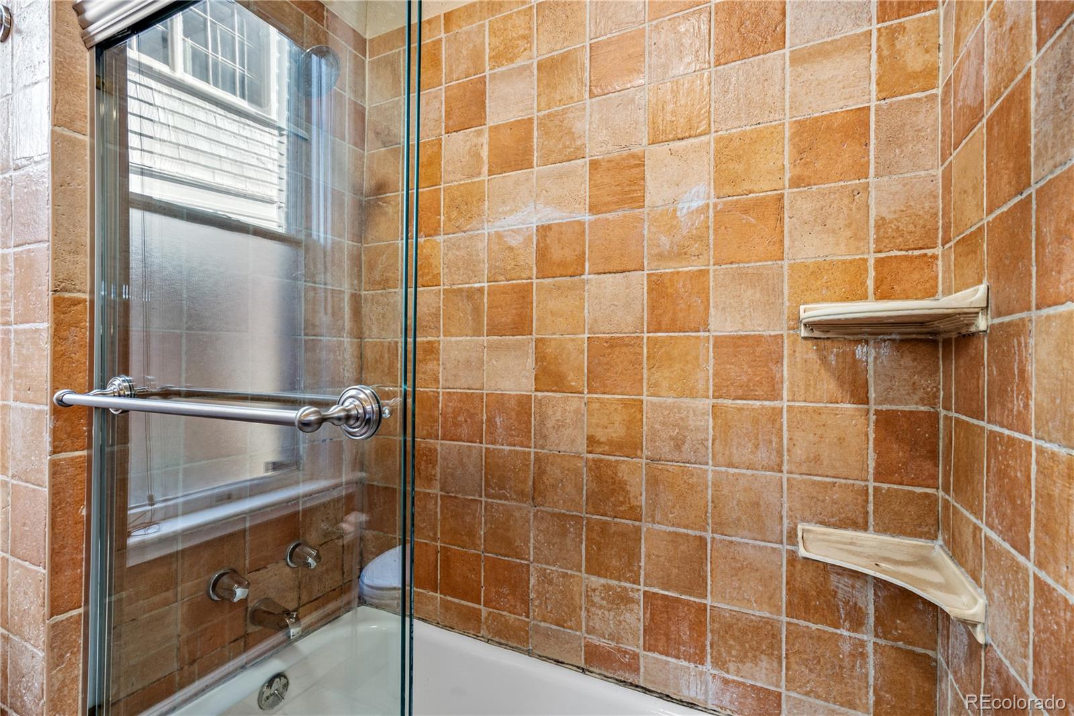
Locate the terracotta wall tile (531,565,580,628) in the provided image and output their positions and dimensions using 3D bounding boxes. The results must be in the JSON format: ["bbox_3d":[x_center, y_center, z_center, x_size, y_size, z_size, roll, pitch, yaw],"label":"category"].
[{"bbox_3d":[0.056,0.636,1.268,0.145,0.147,0.010,0,0,26],"label":"terracotta wall tile"}]

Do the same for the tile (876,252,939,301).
[{"bbox_3d":[0.725,-0.130,0.939,0.100,0.144,0.012,0,0,26],"label":"tile"}]

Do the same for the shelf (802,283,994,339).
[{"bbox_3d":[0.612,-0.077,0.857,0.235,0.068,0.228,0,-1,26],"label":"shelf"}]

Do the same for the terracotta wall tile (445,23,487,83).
[{"bbox_3d":[-0.210,-0.905,1.425,0.146,0.143,0.012,0,-1,26],"label":"terracotta wall tile"}]

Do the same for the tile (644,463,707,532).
[{"bbox_3d":[0.333,0.331,1.143,0.145,0.144,0.012,0,-1,26],"label":"tile"}]

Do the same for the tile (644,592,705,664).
[{"bbox_3d":[0.325,0.629,1.124,0.146,0.139,0.012,0,-1,26],"label":"tile"}]

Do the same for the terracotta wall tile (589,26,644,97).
[{"bbox_3d":[0.202,-0.739,1.202,0.143,0.141,0.012,0,-1,26],"label":"terracotta wall tile"}]

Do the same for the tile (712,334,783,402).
[{"bbox_3d":[0.471,0.022,1.069,0.146,0.147,0.010,0,0,26],"label":"tile"}]

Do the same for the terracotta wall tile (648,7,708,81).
[{"bbox_3d":[0.338,-0.737,1.133,0.145,0.142,0.011,0,0,26],"label":"terracotta wall tile"}]

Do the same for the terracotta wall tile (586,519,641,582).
[{"bbox_3d":[0.192,0.480,1.193,0.144,0.147,0.011,0,0,26],"label":"terracotta wall tile"}]

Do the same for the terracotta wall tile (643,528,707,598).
[{"bbox_3d":[0.326,0.477,1.125,0.145,0.141,0.012,0,-1,26],"label":"terracotta wall tile"}]

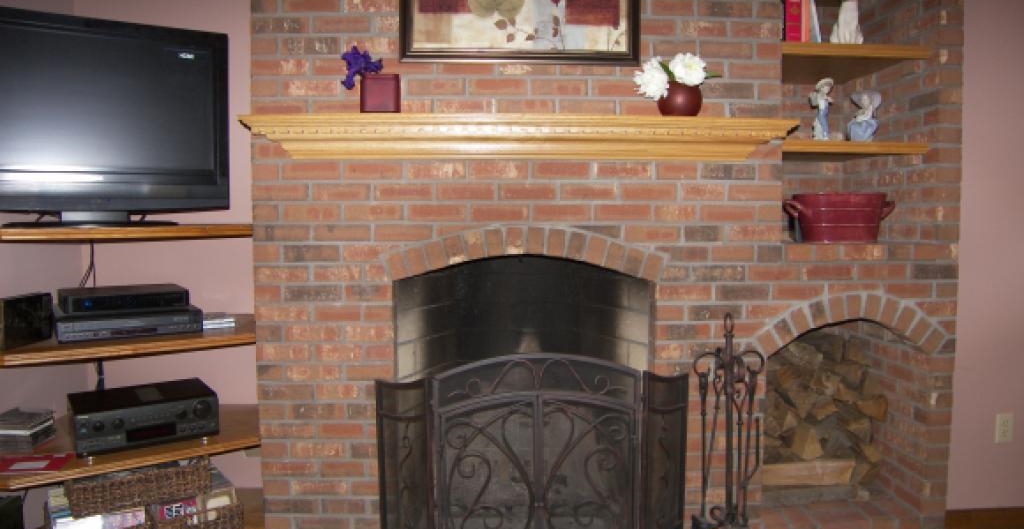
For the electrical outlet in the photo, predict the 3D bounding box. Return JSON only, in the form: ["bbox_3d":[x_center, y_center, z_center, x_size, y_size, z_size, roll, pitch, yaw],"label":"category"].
[{"bbox_3d":[1.824,0.607,2.630,0.071,0.116,0.012,0,4,-2],"label":"electrical outlet"}]

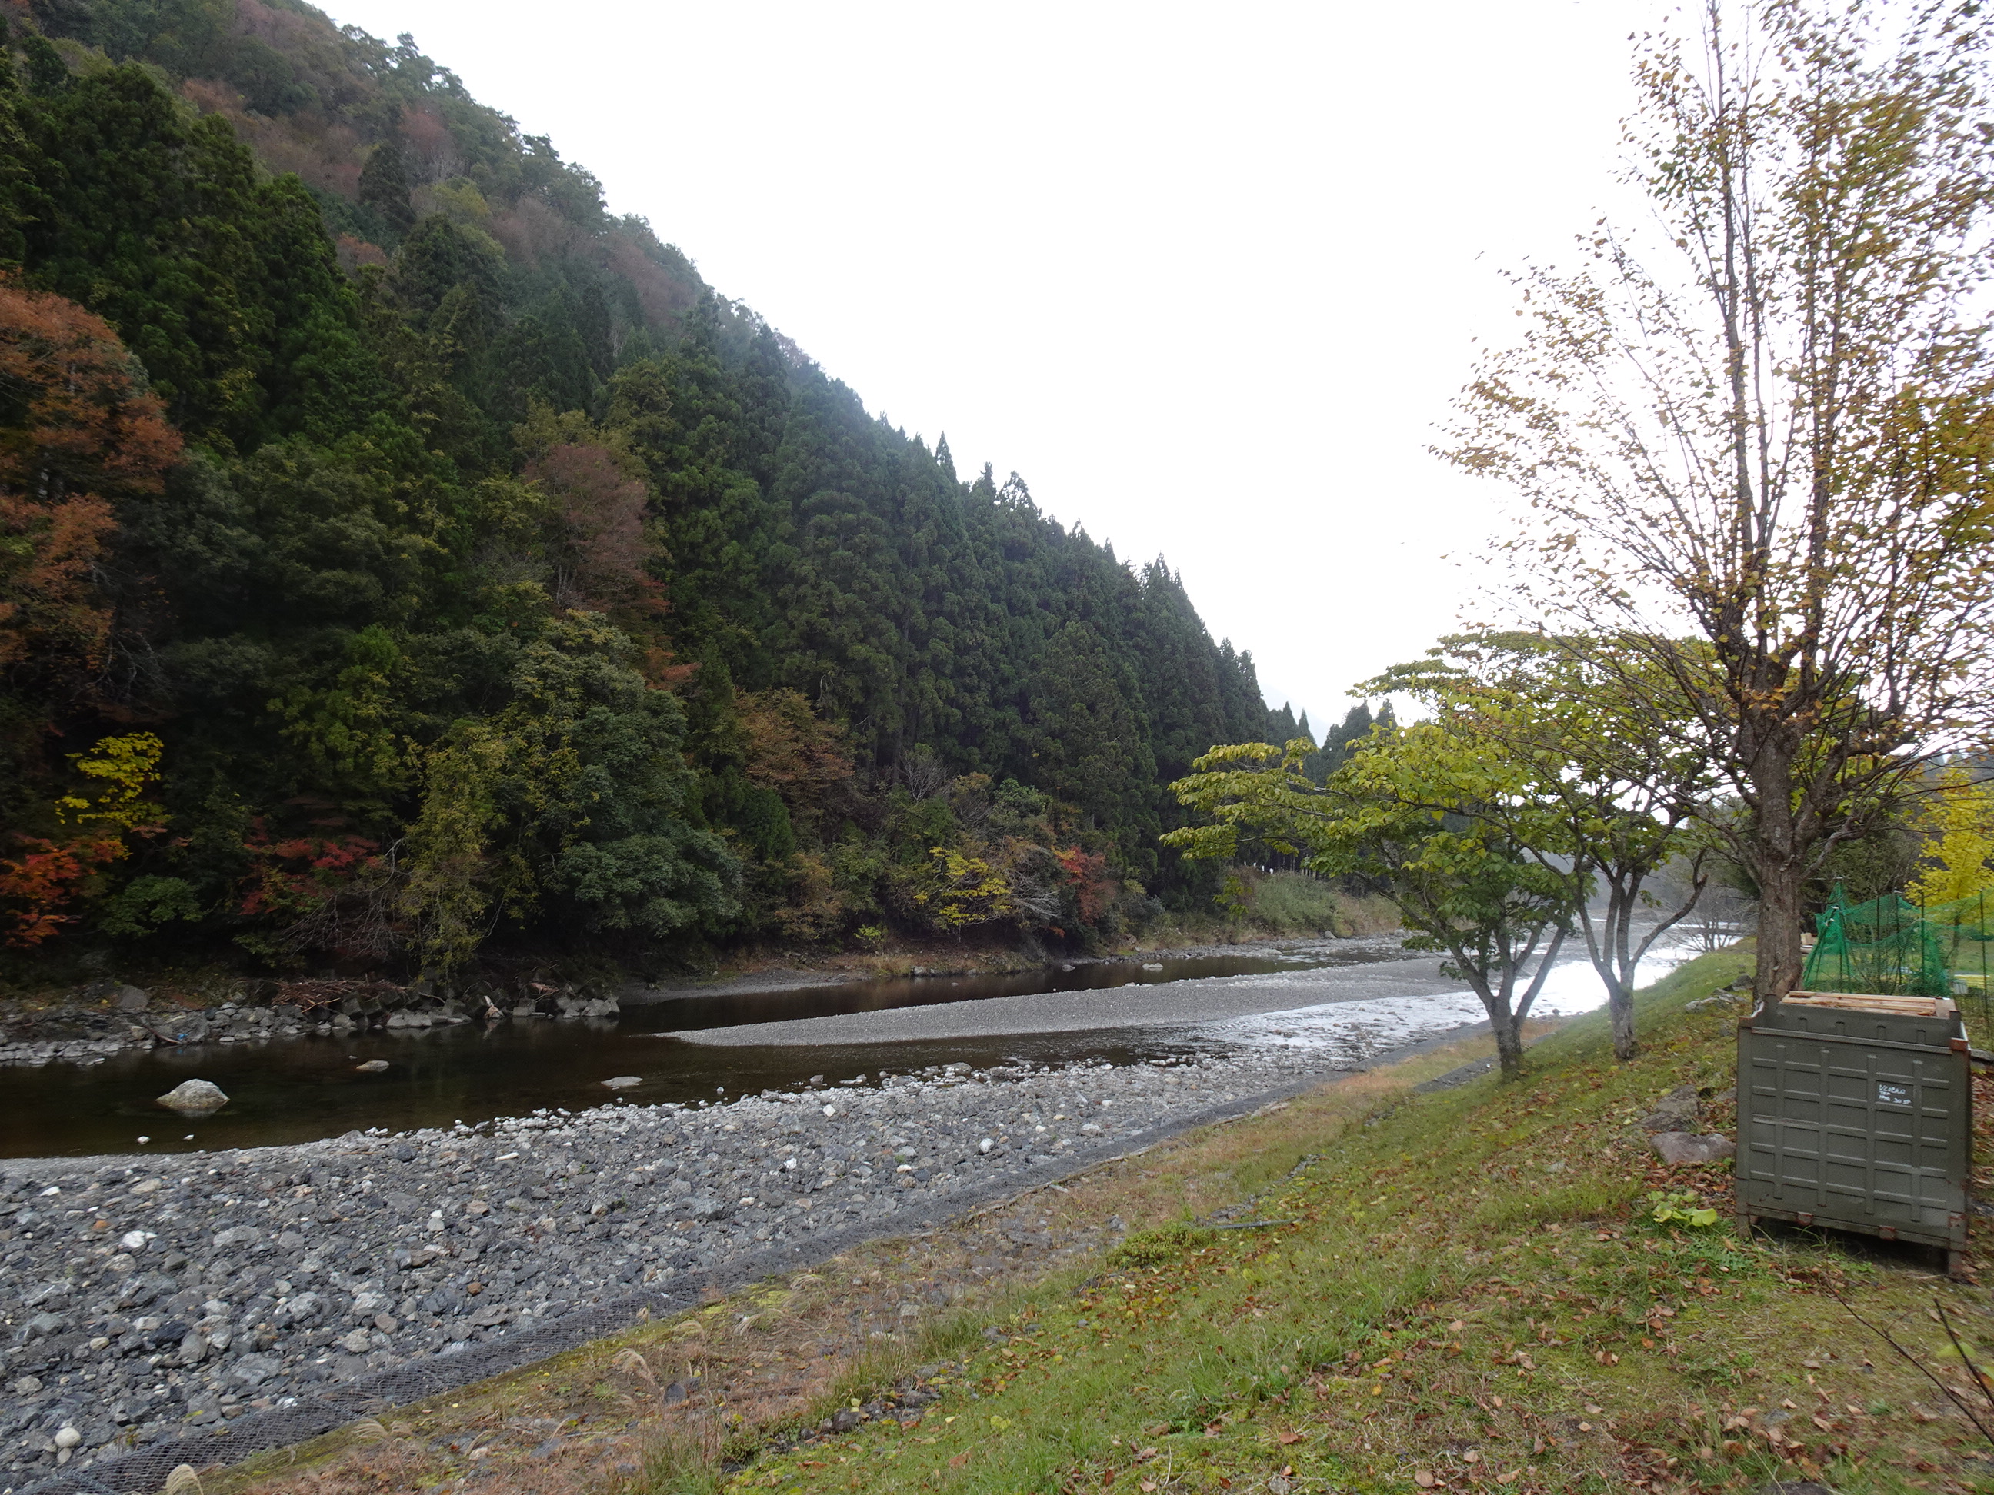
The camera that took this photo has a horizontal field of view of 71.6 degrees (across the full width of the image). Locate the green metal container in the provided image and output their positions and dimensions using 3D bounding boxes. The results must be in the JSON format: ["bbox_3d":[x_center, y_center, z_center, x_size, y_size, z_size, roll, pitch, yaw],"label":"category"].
[{"bbox_3d":[4.064,1.763,6.555,0.850,0.975,1.240,0,-4,34],"label":"green metal container"}]

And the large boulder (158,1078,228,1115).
[{"bbox_3d":[-15.894,6.902,27.382,1.280,0.600,1.050,5,-5,-29],"label":"large boulder"}]

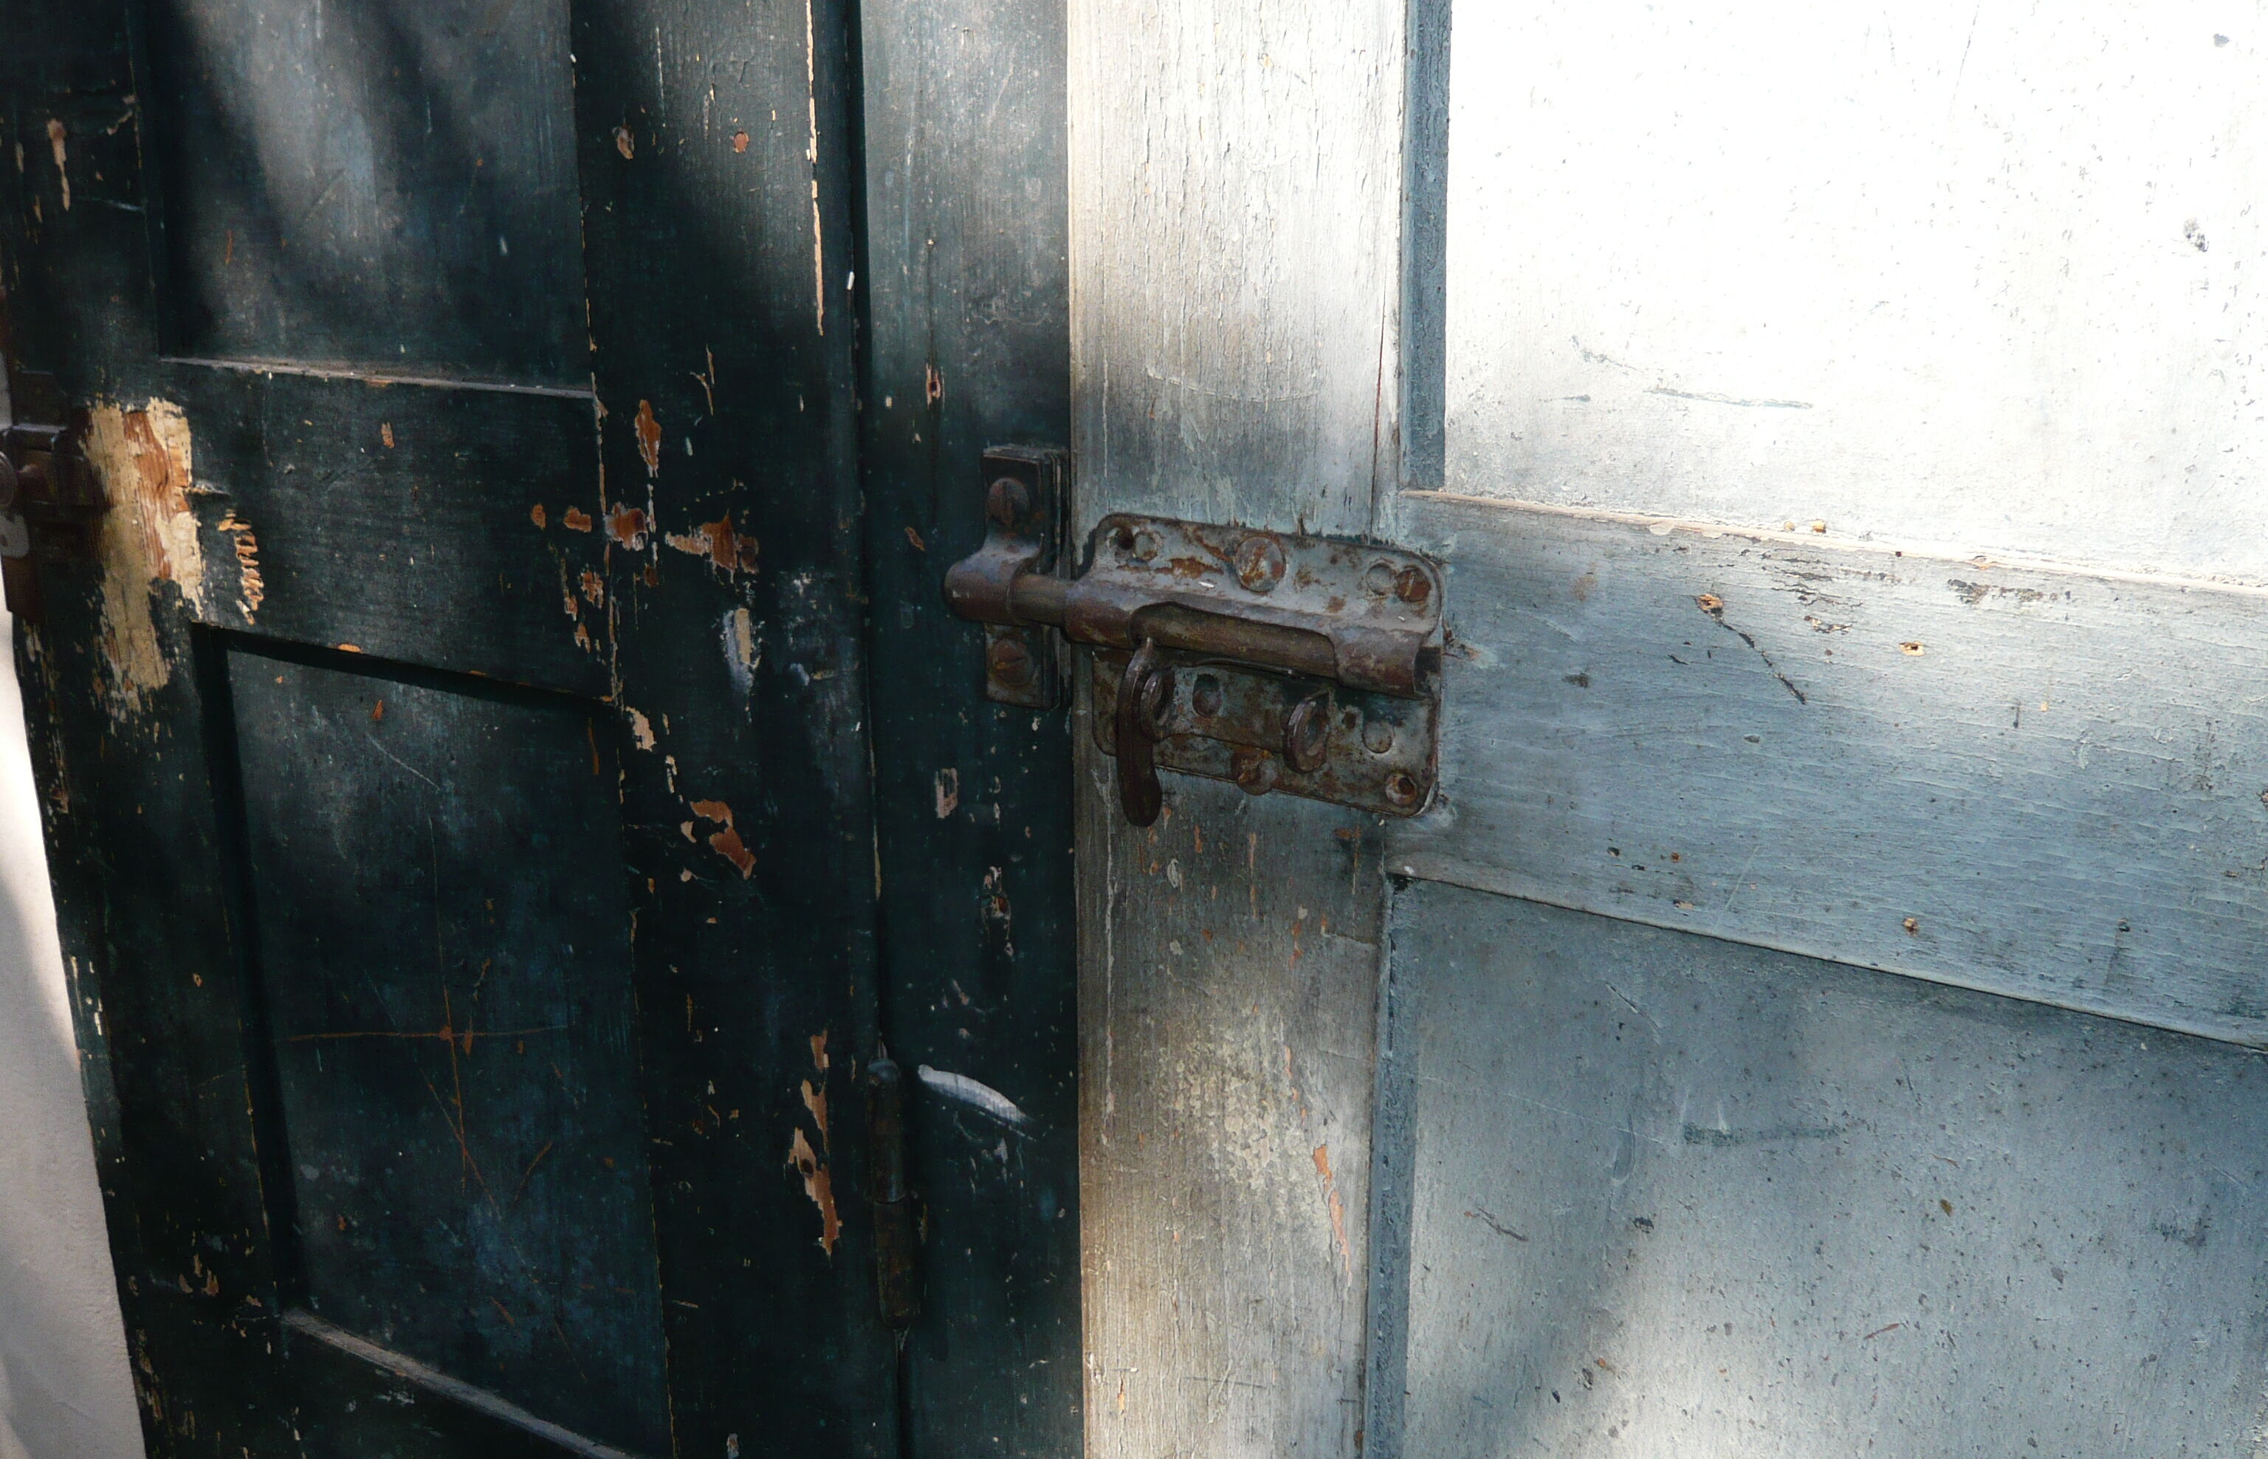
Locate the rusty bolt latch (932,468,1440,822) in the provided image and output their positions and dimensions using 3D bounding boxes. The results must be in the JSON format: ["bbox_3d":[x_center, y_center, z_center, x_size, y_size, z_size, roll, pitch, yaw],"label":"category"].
[{"bbox_3d":[0.008,-0.016,0.561,0.143,0.069,0.025,10,19,32],"label":"rusty bolt latch"}]

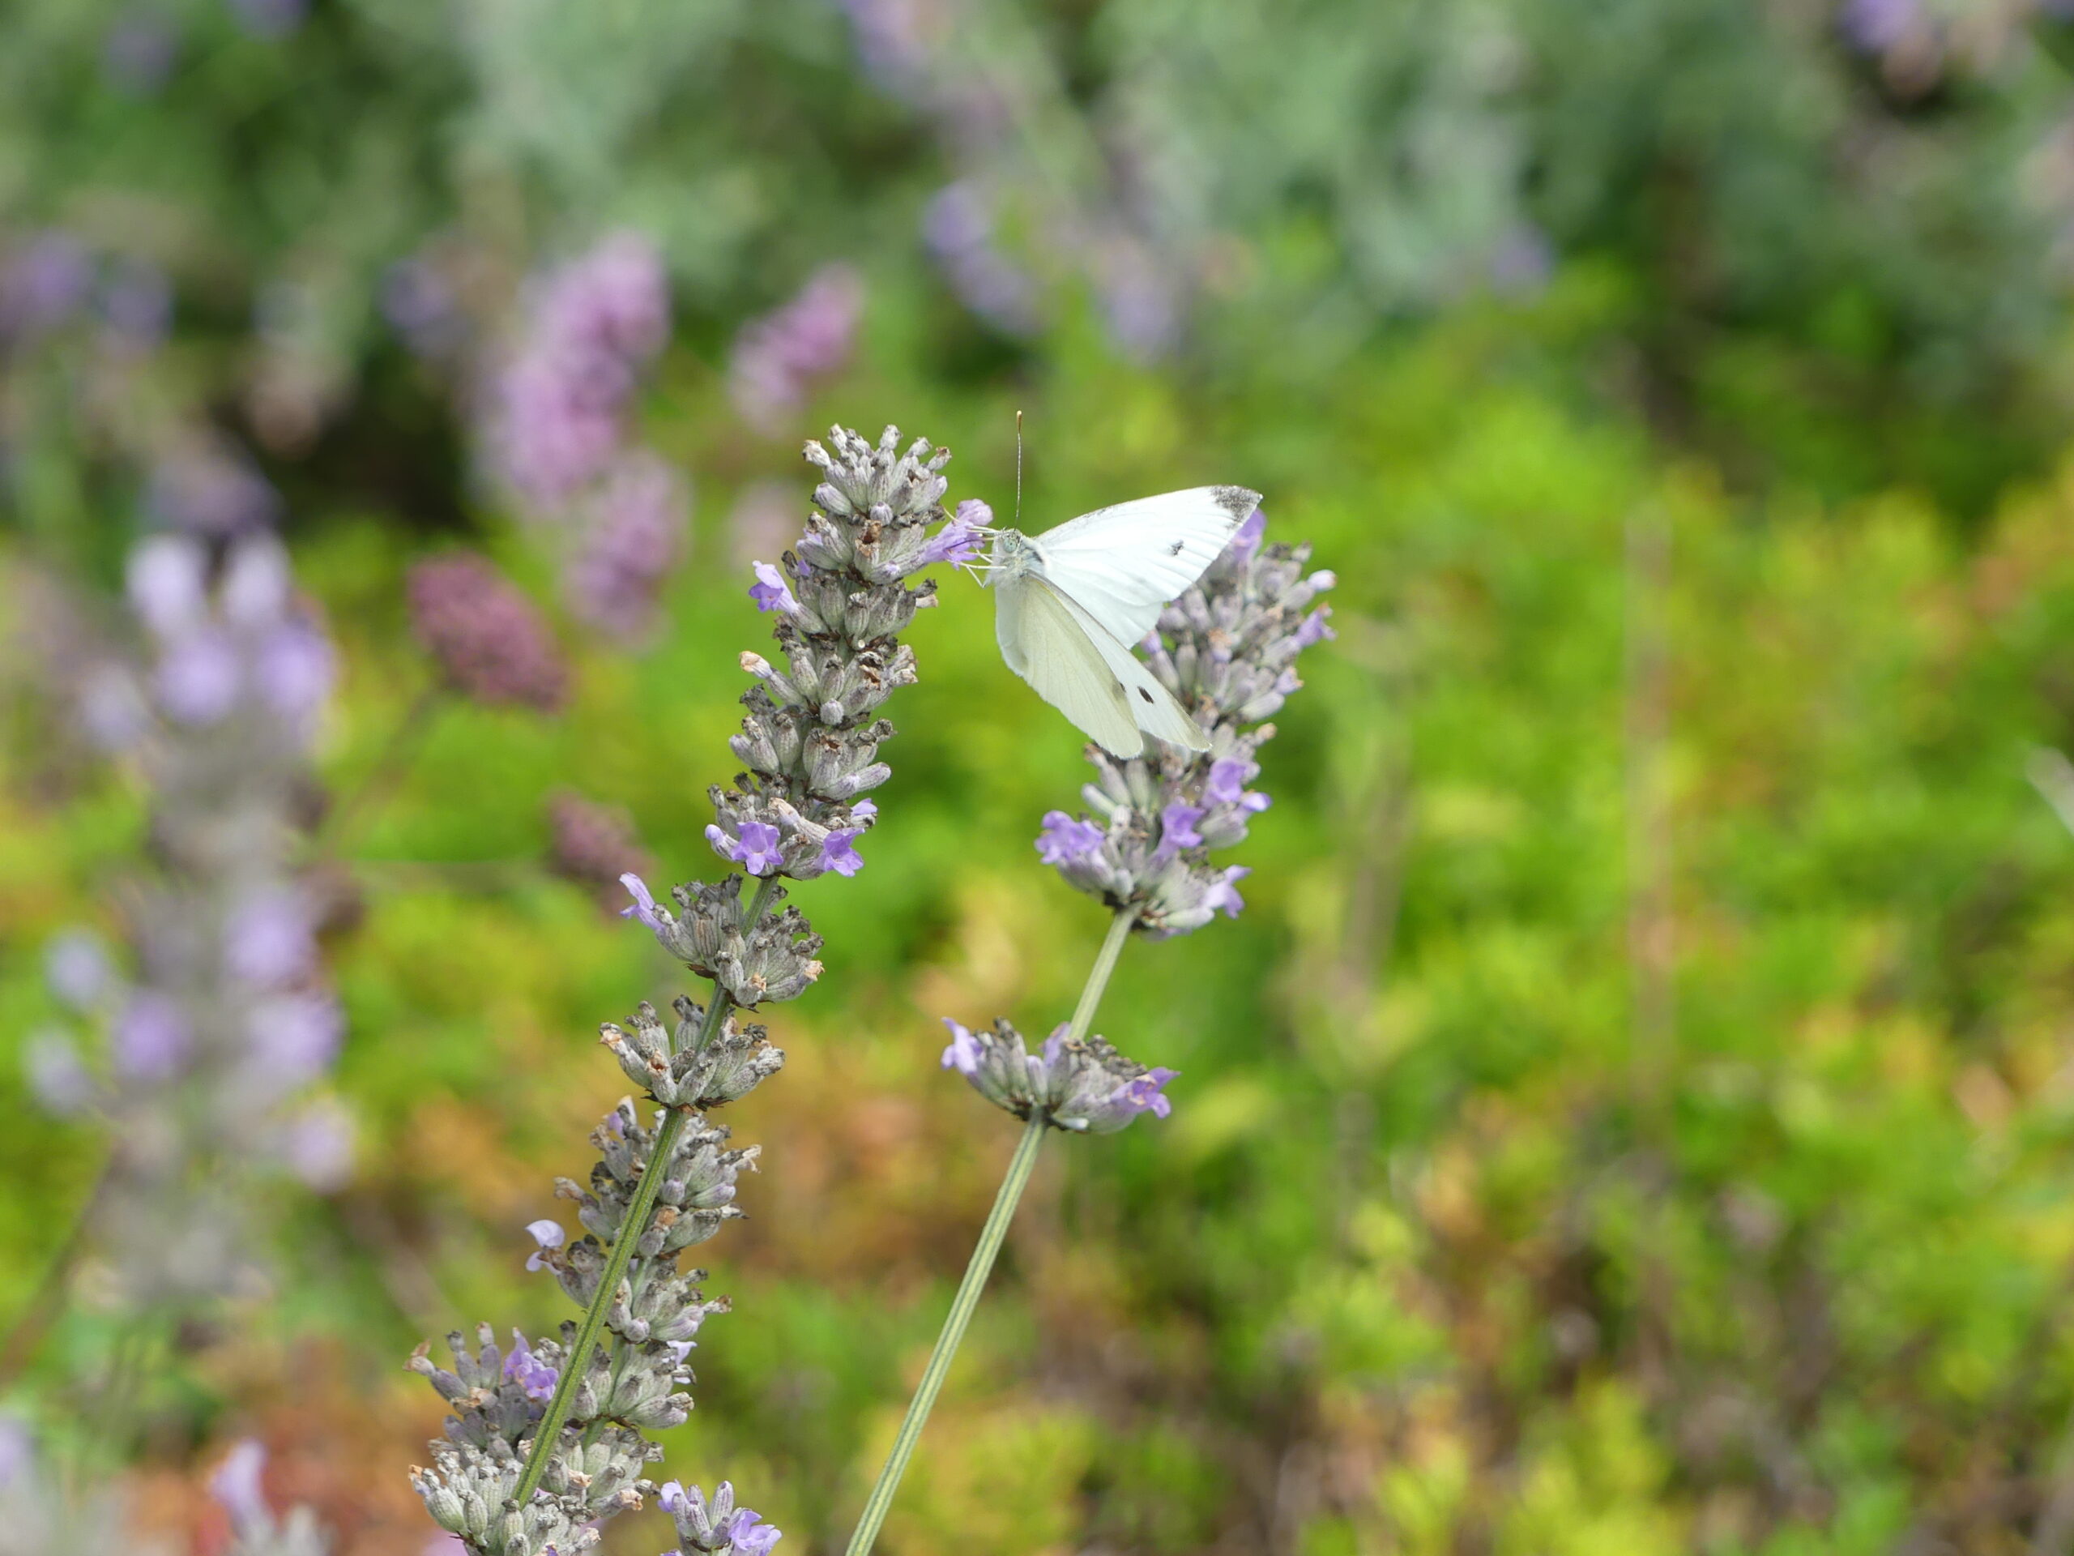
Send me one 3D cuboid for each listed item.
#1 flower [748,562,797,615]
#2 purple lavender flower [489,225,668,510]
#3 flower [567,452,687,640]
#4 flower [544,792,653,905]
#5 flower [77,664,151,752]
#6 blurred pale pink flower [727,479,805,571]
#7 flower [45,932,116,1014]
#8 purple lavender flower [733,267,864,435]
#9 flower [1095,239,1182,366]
[{"bbox_3d":[-0.026,-0.019,2.150,0.005,0.005,0.005,11,20,32],"label":"flower"},{"bbox_3d":[-0.056,-0.050,2.650,0.016,0.032,0.016,19,16,0],"label":"purple lavender flower"},{"bbox_3d":[-0.049,-0.028,2.600,0.012,0.021,0.012,15,16,0],"label":"flower"},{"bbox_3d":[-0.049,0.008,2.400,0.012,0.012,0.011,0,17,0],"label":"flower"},{"bbox_3d":[-0.079,-0.006,1.850,0.006,0.008,0.006,3,17,11],"label":"flower"},{"bbox_3d":[-0.033,-0.031,2.620,0.011,0.011,0.011,0,22,0],"label":"blurred pale pink flower"},{"bbox_3d":[-0.082,0.017,1.850,0.006,0.007,0.006,3,17,11],"label":"flower"},{"bbox_3d":[-0.029,-0.053,2.650,0.010,0.021,0.010,29,15,0],"label":"purple lavender flower"},{"bbox_3d":[0.015,-0.068,3.100,0.012,0.017,0.011,0,17,0],"label":"flower"}]

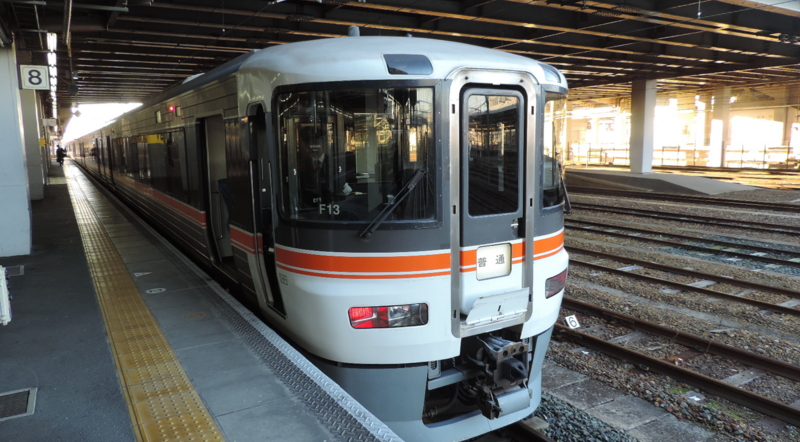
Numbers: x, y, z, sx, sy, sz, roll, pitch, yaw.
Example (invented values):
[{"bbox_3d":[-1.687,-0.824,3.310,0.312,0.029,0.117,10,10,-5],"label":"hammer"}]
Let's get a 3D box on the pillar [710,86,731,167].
[{"bbox_3d":[25.566,-7.426,44.372,0.950,6.450,0.950,-5,9,-31],"label":"pillar"}]

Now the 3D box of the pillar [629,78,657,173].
[{"bbox_3d":[17.705,-6.808,40.556,1.100,6.660,1.100,-5,9,-31],"label":"pillar"}]

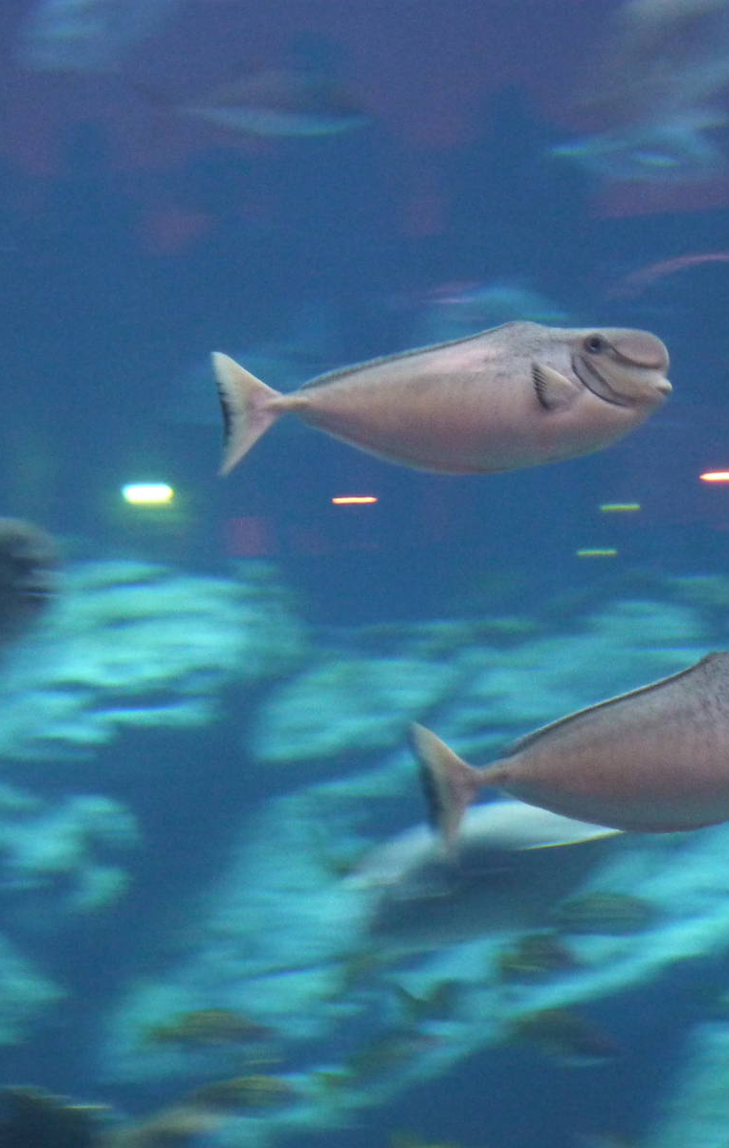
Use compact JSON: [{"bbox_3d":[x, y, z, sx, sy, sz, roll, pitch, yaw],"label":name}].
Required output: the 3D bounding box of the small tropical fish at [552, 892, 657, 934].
[{"bbox_3d":[0.365,0.515,9.200,0.167,0.065,0.034,0,0,0],"label":"small tropical fish"}]

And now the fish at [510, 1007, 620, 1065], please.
[{"bbox_3d":[0.304,0.702,9.200,0.166,0.058,0.030,14,-2,-10],"label":"fish"}]

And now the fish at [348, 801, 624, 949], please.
[{"bbox_3d":[0.157,0.387,7.800,0.360,0.146,0.076,-12,2,-10],"label":"fish"}]

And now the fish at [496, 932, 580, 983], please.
[{"bbox_3d":[0.262,0.581,9.200,0.135,0.060,0.031,13,-4,-20],"label":"fish"}]

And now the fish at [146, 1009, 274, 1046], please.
[{"bbox_3d":[-0.235,0.697,9.300,0.195,0.057,0.030,0,0,0],"label":"fish"}]

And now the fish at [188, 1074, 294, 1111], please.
[{"bbox_3d":[-0.187,0.788,9.200,0.169,0.054,0.028,-3,0,0],"label":"fish"}]

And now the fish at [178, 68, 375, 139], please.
[{"bbox_3d":[-0.158,-0.776,10.000,0.336,0.107,0.055,2,0,0],"label":"fish"}]

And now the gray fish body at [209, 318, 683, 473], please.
[{"bbox_3d":[0.078,-0.175,6.000,0.451,0.147,0.085,-3,0,-3],"label":"gray fish body"}]

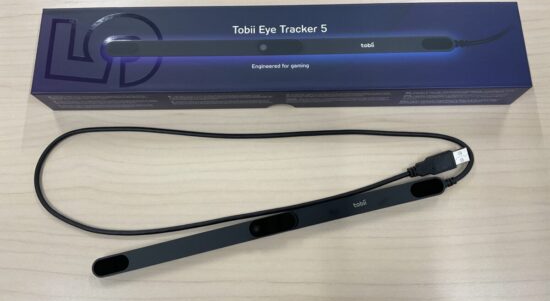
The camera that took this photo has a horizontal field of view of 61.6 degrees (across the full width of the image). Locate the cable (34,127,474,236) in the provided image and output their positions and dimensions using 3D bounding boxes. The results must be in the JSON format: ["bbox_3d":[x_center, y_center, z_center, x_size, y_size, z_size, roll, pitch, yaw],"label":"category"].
[{"bbox_3d":[-0.017,0.022,0.379,0.366,0.009,0.092,-1,74,0],"label":"cable"}]

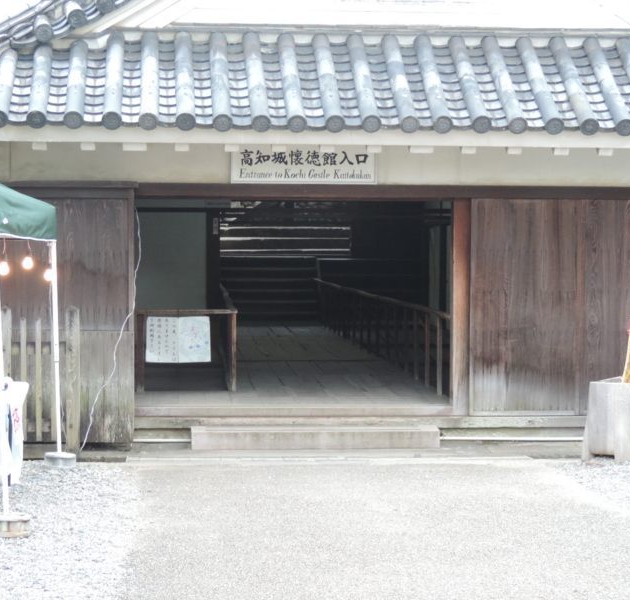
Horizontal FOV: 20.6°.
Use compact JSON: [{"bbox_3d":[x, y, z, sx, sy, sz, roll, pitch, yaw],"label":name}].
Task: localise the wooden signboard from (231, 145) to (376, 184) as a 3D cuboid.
[{"bbox_3d":[-0.089,-1.160,14.700,1.240,0.360,0.050,0,2,-5],"label":"wooden signboard"}]

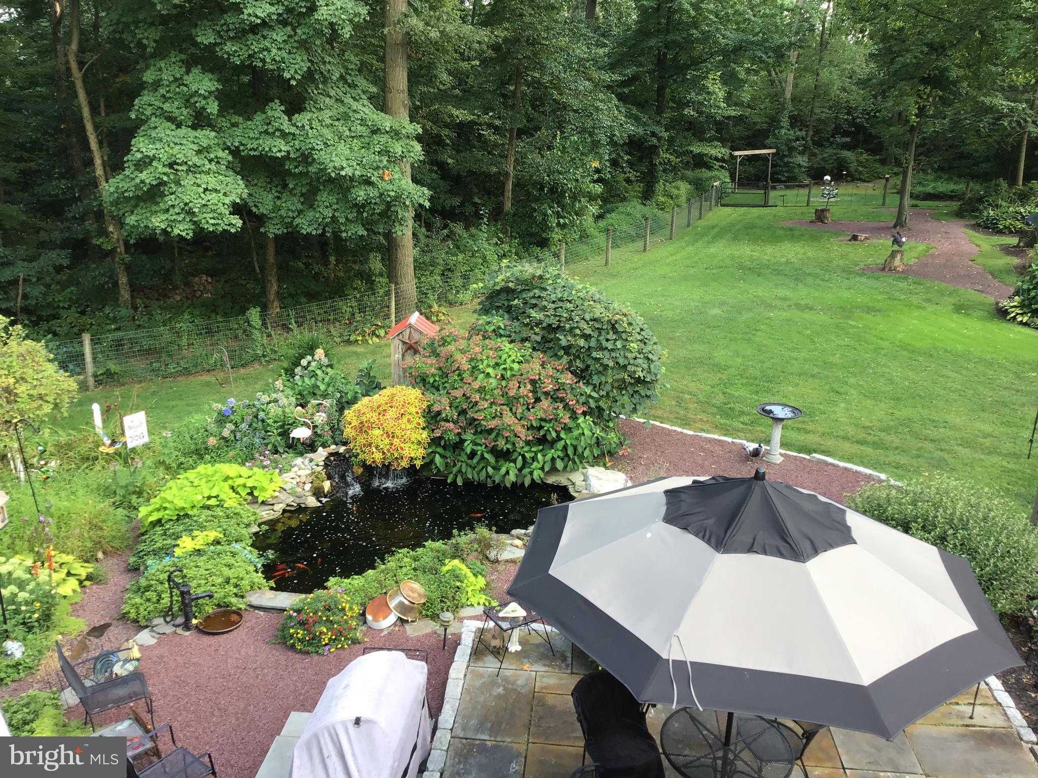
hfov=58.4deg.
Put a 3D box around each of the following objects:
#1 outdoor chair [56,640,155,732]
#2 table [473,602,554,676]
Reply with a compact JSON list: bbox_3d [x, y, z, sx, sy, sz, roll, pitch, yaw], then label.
[{"bbox_3d":[-3.298,2.403,7.405,0.610,0.910,0.470,-9,21,-29],"label":"outdoor chair"},{"bbox_3d":[-0.040,2.234,8.440,0.600,0.430,0.420,-11,22,-29],"label":"table"}]

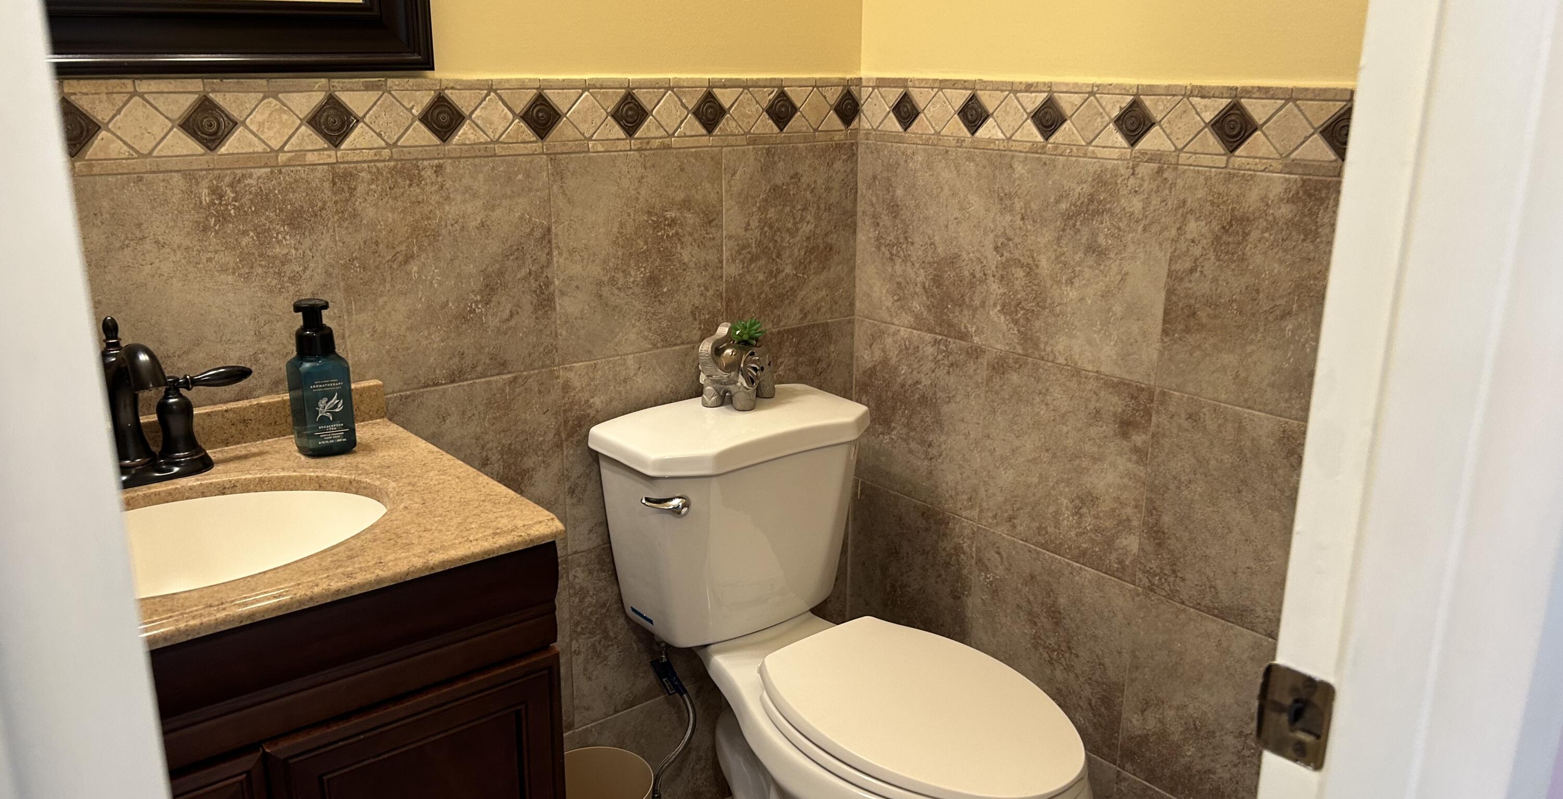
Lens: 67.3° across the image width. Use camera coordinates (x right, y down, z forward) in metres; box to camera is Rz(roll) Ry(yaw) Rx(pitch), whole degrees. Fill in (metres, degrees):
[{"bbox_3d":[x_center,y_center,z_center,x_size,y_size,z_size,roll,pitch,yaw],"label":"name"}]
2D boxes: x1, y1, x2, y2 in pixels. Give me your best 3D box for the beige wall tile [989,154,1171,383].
[{"bbox_3d":[0.432,-0.200,1.732,0.010,0.305,0.305,-12,20,-38],"label":"beige wall tile"}]

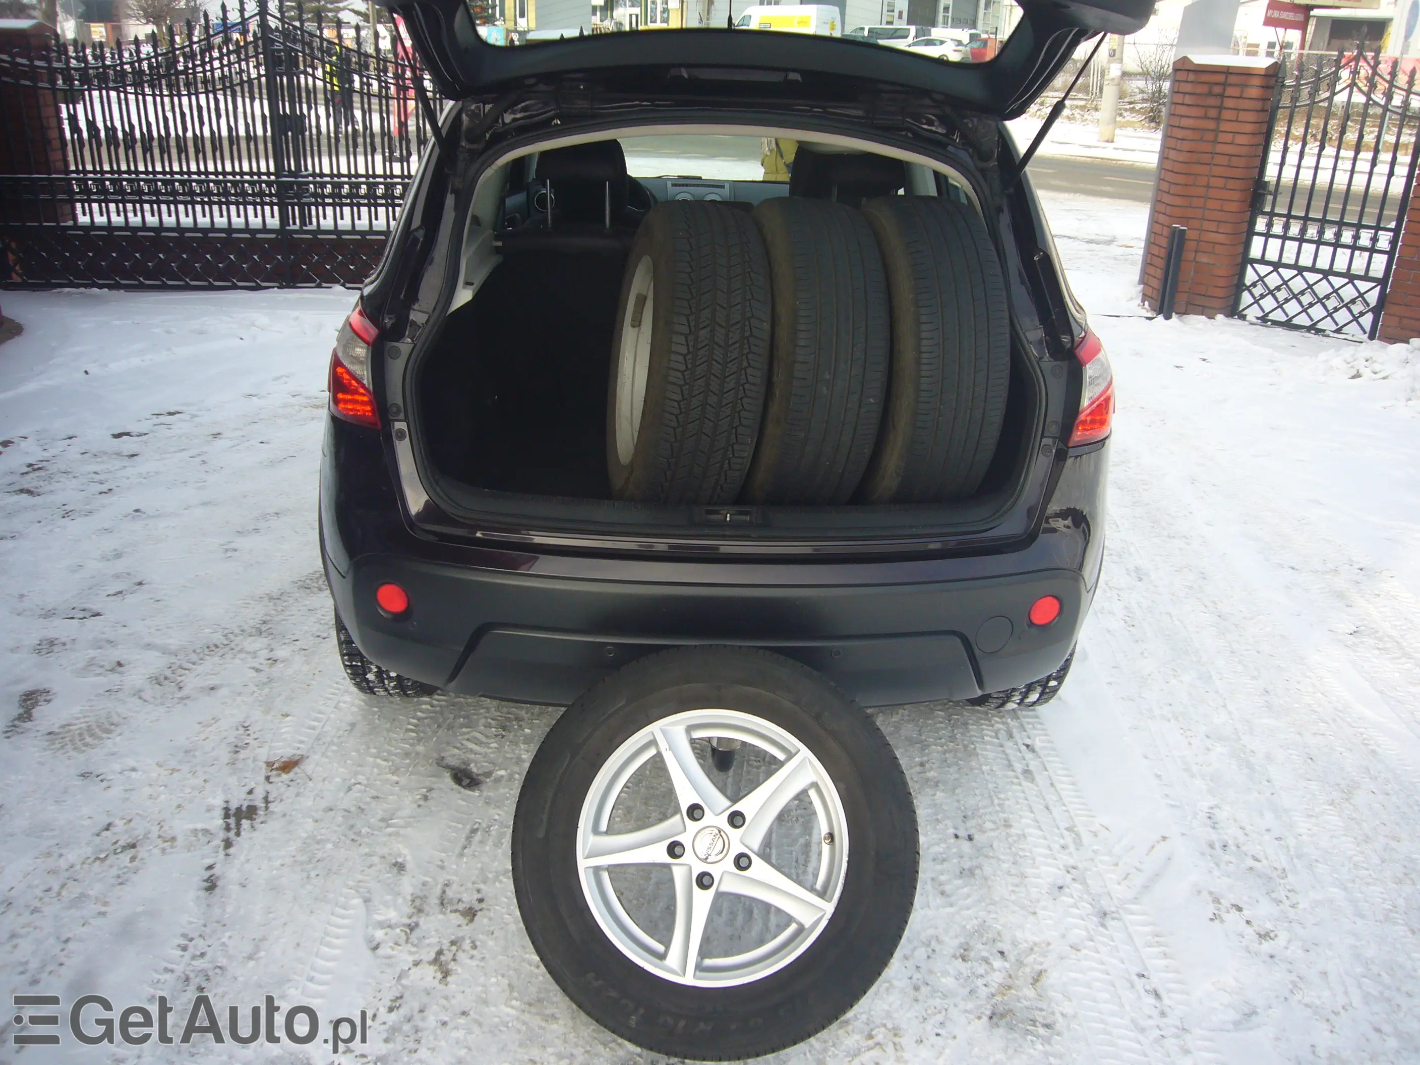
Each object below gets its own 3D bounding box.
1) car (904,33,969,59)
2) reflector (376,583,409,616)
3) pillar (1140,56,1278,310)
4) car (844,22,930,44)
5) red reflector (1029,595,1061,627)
[{"bbox_3d":[11.672,-25.672,61.500,4.250,1.470,1.780,15,26,30],"label":"car"},{"bbox_3d":[-0.599,0.123,2.175,0.061,0.061,0.016,6,25,11],"label":"reflector"},{"bbox_3d":[3.619,-2.489,8.300,0.620,1.740,0.500,16,26,32],"label":"pillar"},{"bbox_3d":[10.072,-28.015,66.000,4.900,1.950,1.920,17,27,33],"label":"car"},{"bbox_3d":[0.634,0.146,2.185,0.061,0.061,0.016,-4,25,-13],"label":"red reflector"}]

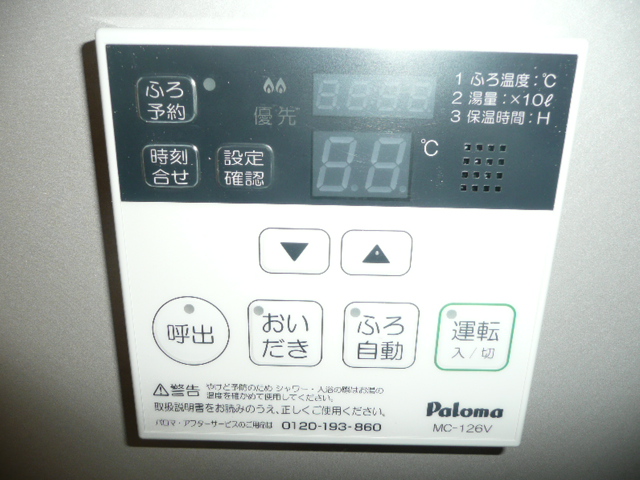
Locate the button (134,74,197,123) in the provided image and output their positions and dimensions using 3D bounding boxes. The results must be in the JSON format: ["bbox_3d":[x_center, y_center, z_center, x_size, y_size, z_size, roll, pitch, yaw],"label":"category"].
[{"bbox_3d":[-0.039,-0.035,0.131,0.015,0.012,0.003,1,18,0],"label":"button"}]

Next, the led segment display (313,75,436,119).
[{"bbox_3d":[0.014,-0.036,0.131,0.031,0.010,0.003,1,18,0],"label":"led segment display"}]

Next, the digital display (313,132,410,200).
[{"bbox_3d":[0.011,-0.020,0.136,0.026,0.017,0.003,1,18,0],"label":"digital display"}]

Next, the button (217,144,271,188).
[{"bbox_3d":[-0.020,-0.019,0.136,0.015,0.012,0.003,1,18,0],"label":"button"}]

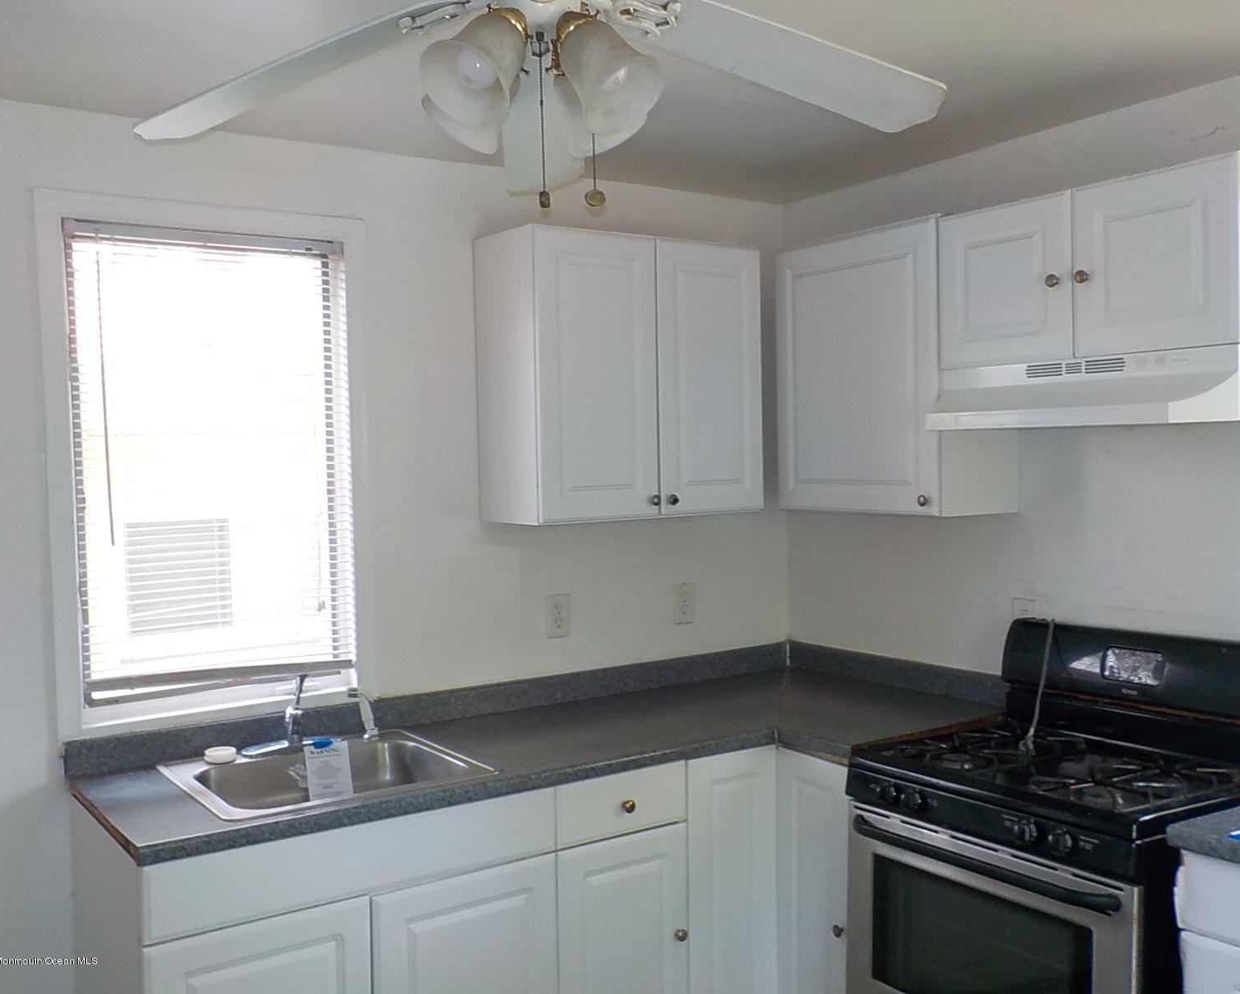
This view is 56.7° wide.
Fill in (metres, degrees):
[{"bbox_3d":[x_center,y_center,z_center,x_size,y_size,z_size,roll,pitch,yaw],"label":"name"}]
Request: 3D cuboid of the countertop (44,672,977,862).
[{"bbox_3d":[-0.092,0.635,2.876,2.197,0.045,0.893,-2,3,-33],"label":"countertop"}]

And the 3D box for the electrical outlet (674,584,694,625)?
[{"bbox_3d":[0.206,0.335,3.591,0.073,0.120,0.010,-2,3,-33],"label":"electrical outlet"}]

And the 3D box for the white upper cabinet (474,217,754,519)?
[{"bbox_3d":[0.011,-0.328,3.267,0.754,0.768,0.313,-2,3,-33],"label":"white upper cabinet"}]

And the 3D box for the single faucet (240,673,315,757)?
[{"bbox_3d":[-0.787,0.535,2.807,0.232,0.183,0.180,-2,2,-25],"label":"single faucet"}]

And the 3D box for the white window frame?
[{"bbox_3d":[-0.996,-0.082,2.827,0.773,1.255,0.090,-2,3,-33],"label":"white window frame"}]

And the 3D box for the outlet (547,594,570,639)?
[{"bbox_3d":[-0.175,0.348,3.343,0.073,0.120,0.010,-2,3,-33],"label":"outlet"}]

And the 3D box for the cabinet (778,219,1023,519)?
[{"bbox_3d":[0.767,-0.339,3.227,0.313,0.762,0.591,-3,3,-35],"label":"cabinet"}]

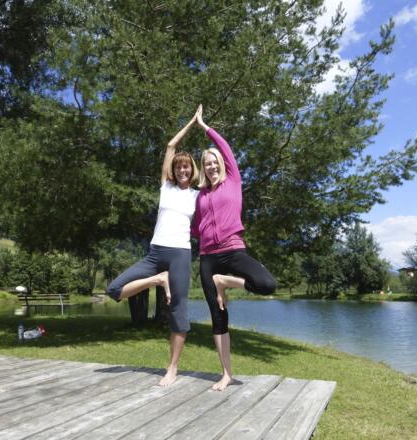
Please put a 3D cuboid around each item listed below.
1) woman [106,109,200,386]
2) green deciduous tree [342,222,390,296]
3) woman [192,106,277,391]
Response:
[{"bbox_3d":[-0.400,0.128,3.082,0.700,2.000,0.440,1,-10,-3],"label":"woman"},{"bbox_3d":[23.308,5.716,62.931,7.000,10.700,7.000,-3,-10,20],"label":"green deciduous tree"},{"bbox_3d":[0.165,0.108,2.964,0.660,2.000,0.500,-3,-10,15],"label":"woman"}]

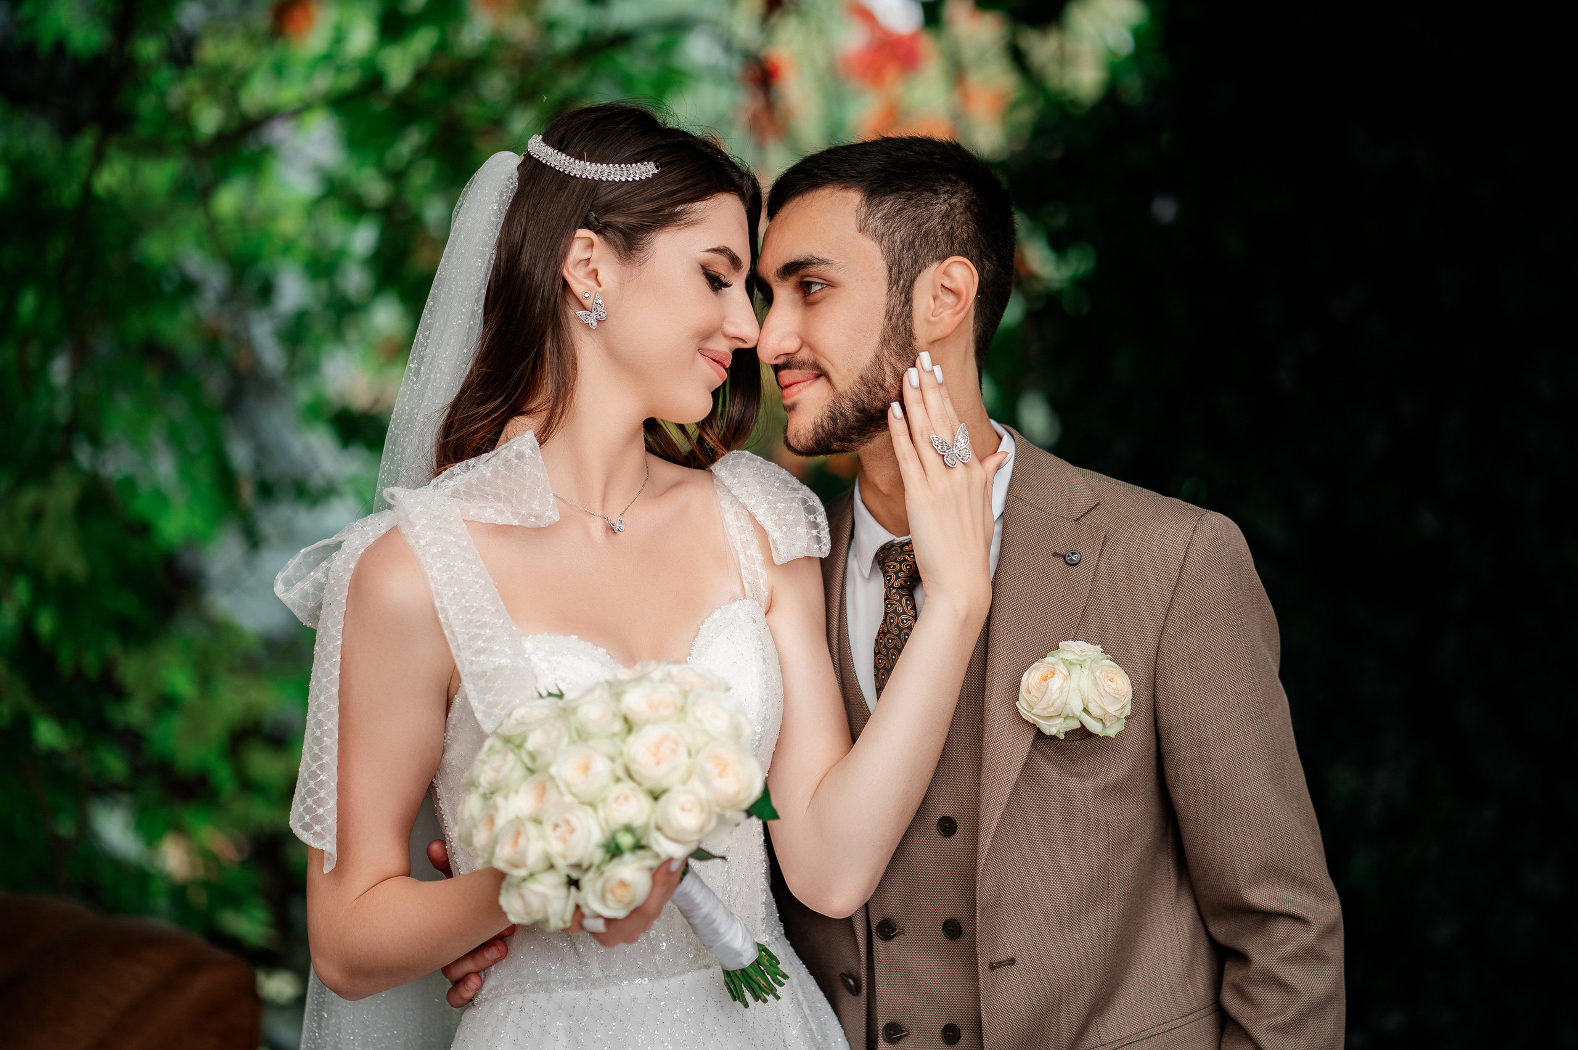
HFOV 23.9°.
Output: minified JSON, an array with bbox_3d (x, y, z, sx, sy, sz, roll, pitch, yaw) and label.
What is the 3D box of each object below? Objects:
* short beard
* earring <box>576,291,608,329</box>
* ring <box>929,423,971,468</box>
[{"bbox_3d":[0.038,-0.109,2.820,0.095,0.115,0.135,-6,3,-30],"label":"short beard"},{"bbox_3d":[-0.146,-0.159,2.760,0.022,0.025,0.007,-24,0,8],"label":"earring"},{"bbox_3d":[0.119,-0.058,2.740,0.029,0.029,0.020,-22,0,0],"label":"ring"}]

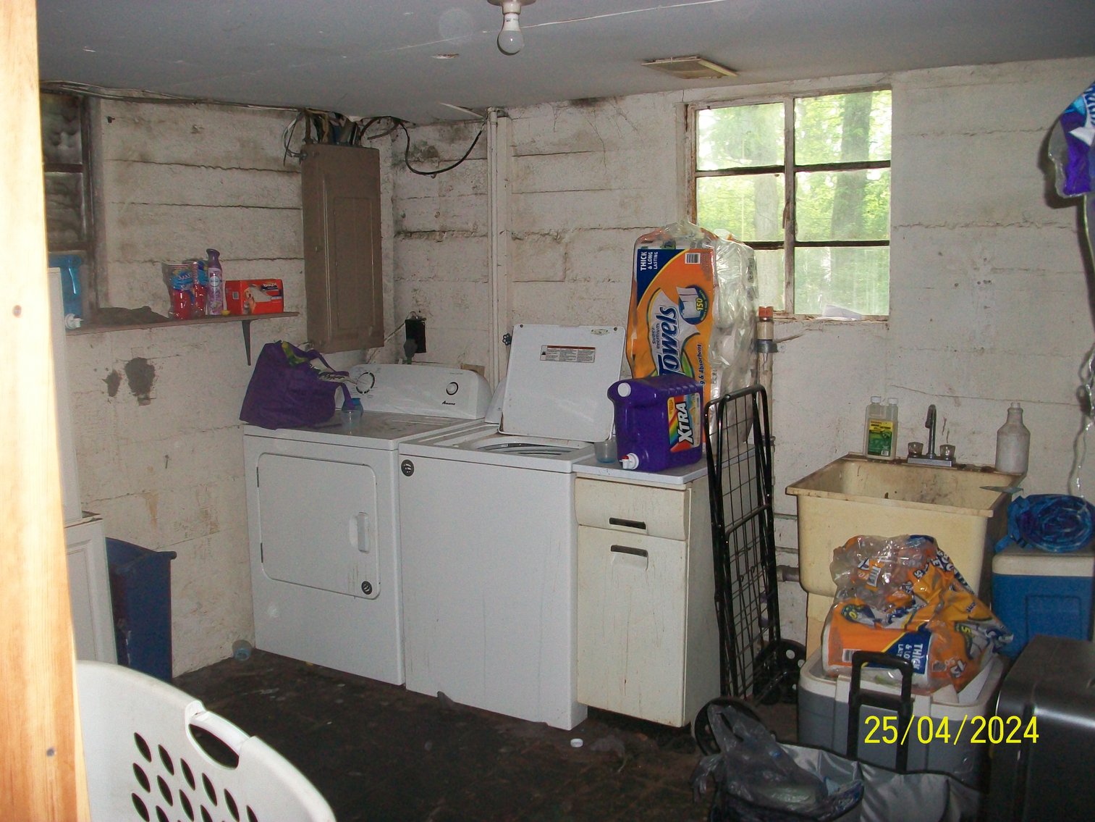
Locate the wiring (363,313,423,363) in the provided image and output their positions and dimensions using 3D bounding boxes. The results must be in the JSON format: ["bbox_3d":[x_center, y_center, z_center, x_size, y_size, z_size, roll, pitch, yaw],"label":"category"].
[{"bbox_3d":[-0.659,-0.319,4.775,0.190,0.220,0.180,5,10,31],"label":"wiring"}]

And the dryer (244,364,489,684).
[{"bbox_3d":[-0.684,0.400,4.343,0.737,1.086,0.690,5,10,30],"label":"dryer"}]

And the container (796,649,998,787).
[{"bbox_3d":[0.984,0.921,2.975,0.480,0.460,0.430,5,10,31],"label":"container"}]

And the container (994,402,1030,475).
[{"bbox_3d":[1.534,0.086,3.546,0.105,0.228,0.105,5,10,30],"label":"container"}]

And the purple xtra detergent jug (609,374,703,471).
[{"bbox_3d":[0.342,0.039,3.430,0.150,0.275,0.290,8,12,42],"label":"purple xtra detergent jug"}]

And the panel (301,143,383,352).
[{"bbox_3d":[-0.860,-0.678,4.531,0.120,0.840,0.345,5,10,32],"label":"panel"}]

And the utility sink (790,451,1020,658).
[{"bbox_3d":[1.165,0.640,3.508,0.598,0.850,0.634,5,10,31],"label":"utility sink"}]

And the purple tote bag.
[{"bbox_3d":[-0.982,-0.096,4.175,0.360,0.300,0.250,0,9,0],"label":"purple tote bag"}]

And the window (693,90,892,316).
[{"bbox_3d":[0.865,-0.741,3.935,0.770,0.785,0.070,5,10,31],"label":"window"}]

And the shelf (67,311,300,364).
[{"bbox_3d":[-1.334,-0.215,3.742,0.220,0.215,1.100,5,10,32],"label":"shelf"}]

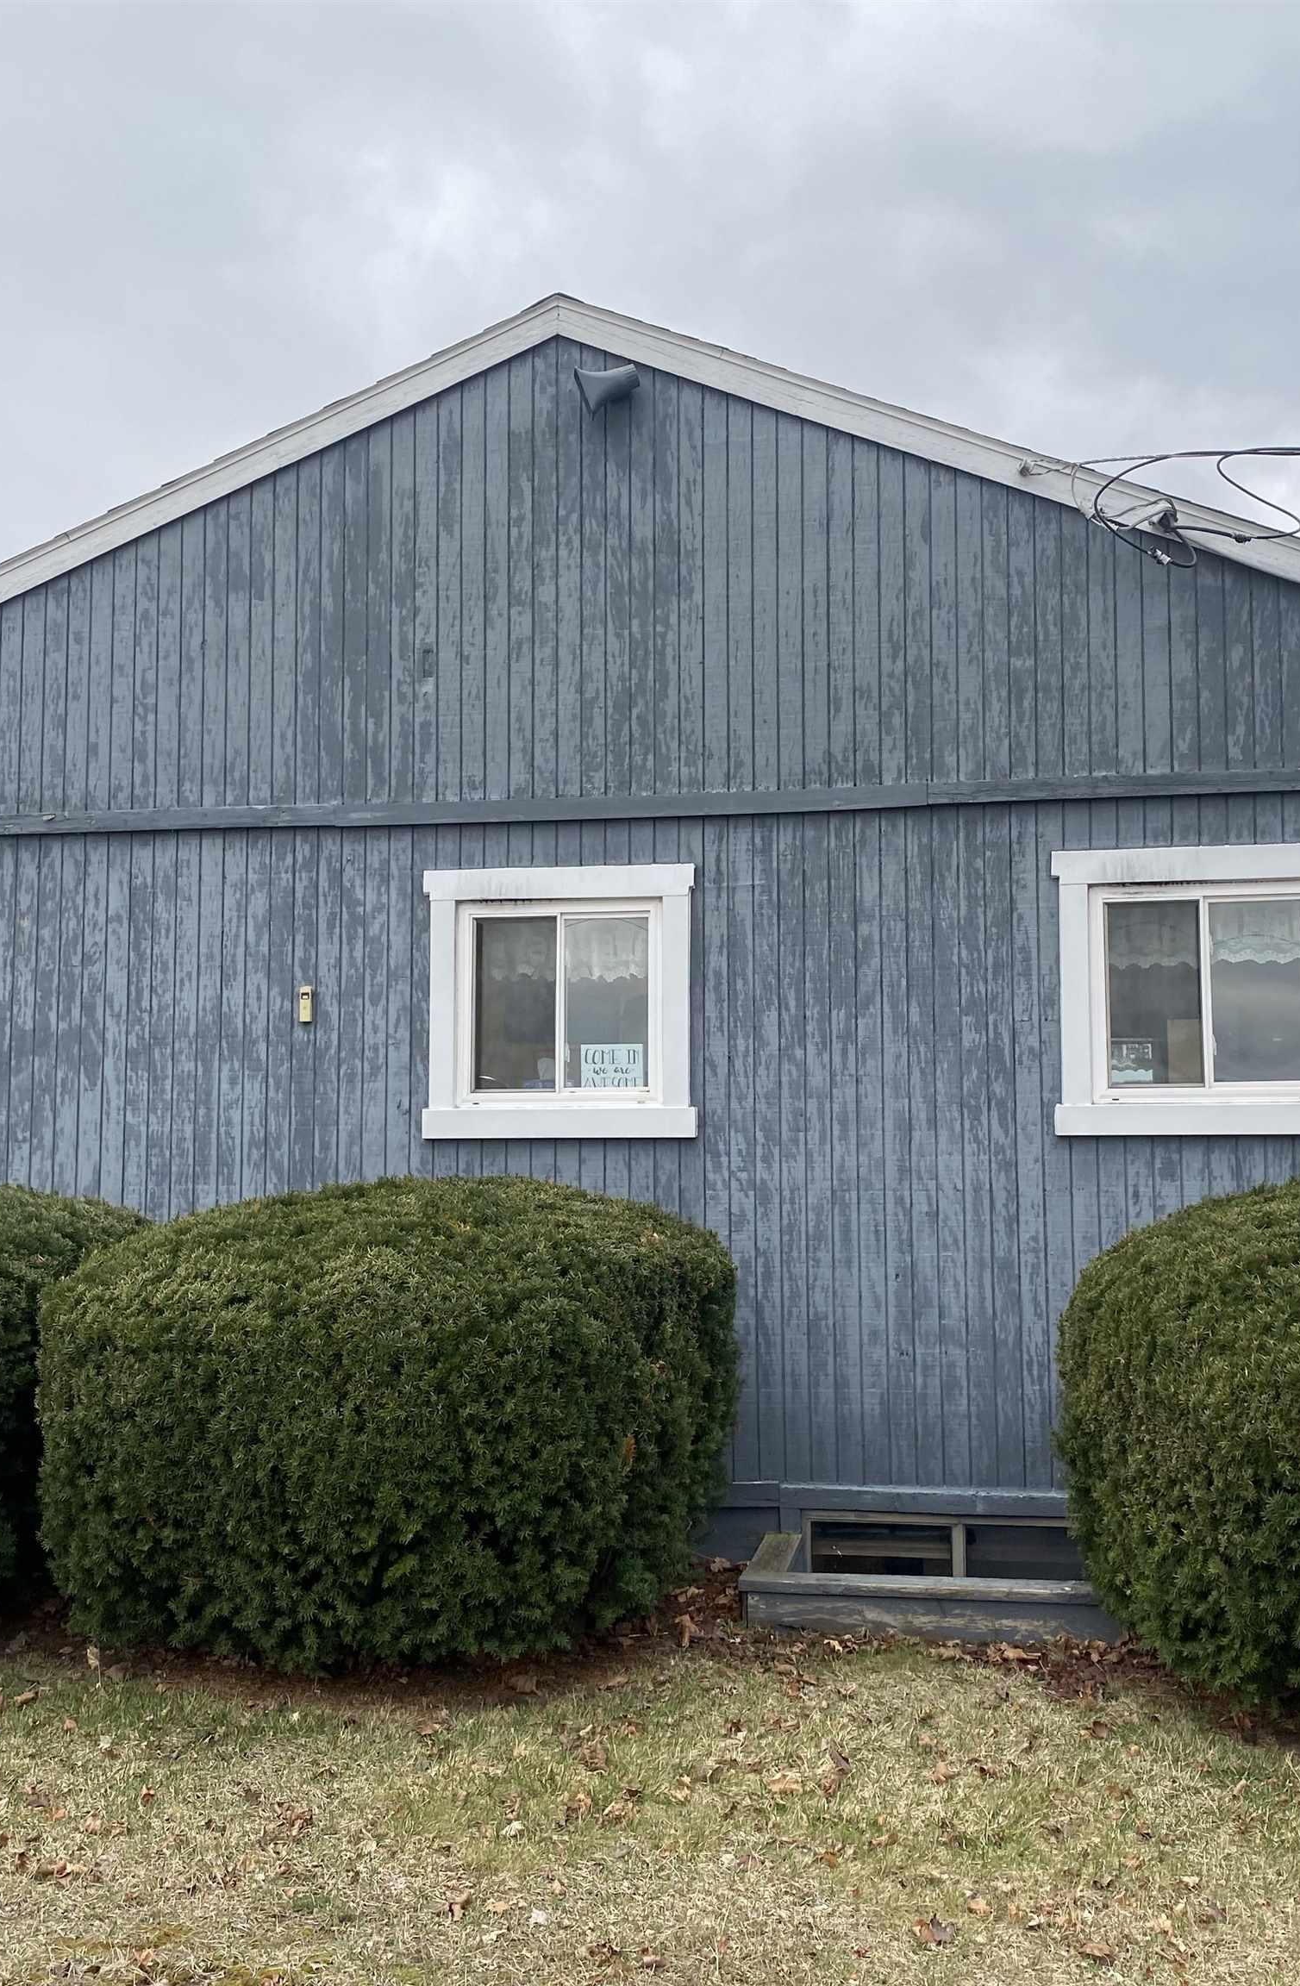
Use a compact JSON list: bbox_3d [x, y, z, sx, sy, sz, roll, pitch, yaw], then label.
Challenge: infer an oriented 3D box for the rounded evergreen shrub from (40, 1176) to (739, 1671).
[{"bbox_3d":[-0.862,1.415,6.880,2.332,1.541,1.660,-1,-5,10],"label":"rounded evergreen shrub"}]

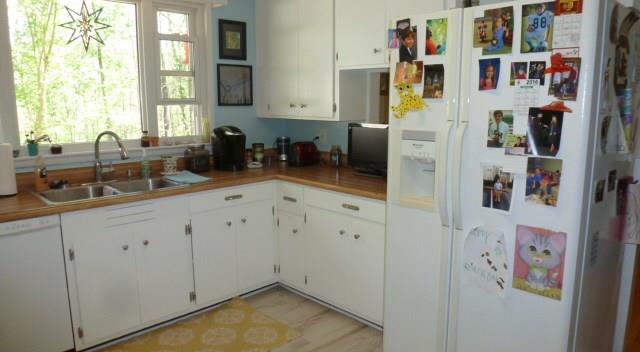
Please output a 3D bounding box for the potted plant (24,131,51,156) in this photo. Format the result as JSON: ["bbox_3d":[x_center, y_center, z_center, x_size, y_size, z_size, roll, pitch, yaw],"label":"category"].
[{"bbox_3d":[-1.789,-0.206,2.813,0.150,0.155,0.095,-9,13,-44],"label":"potted plant"}]

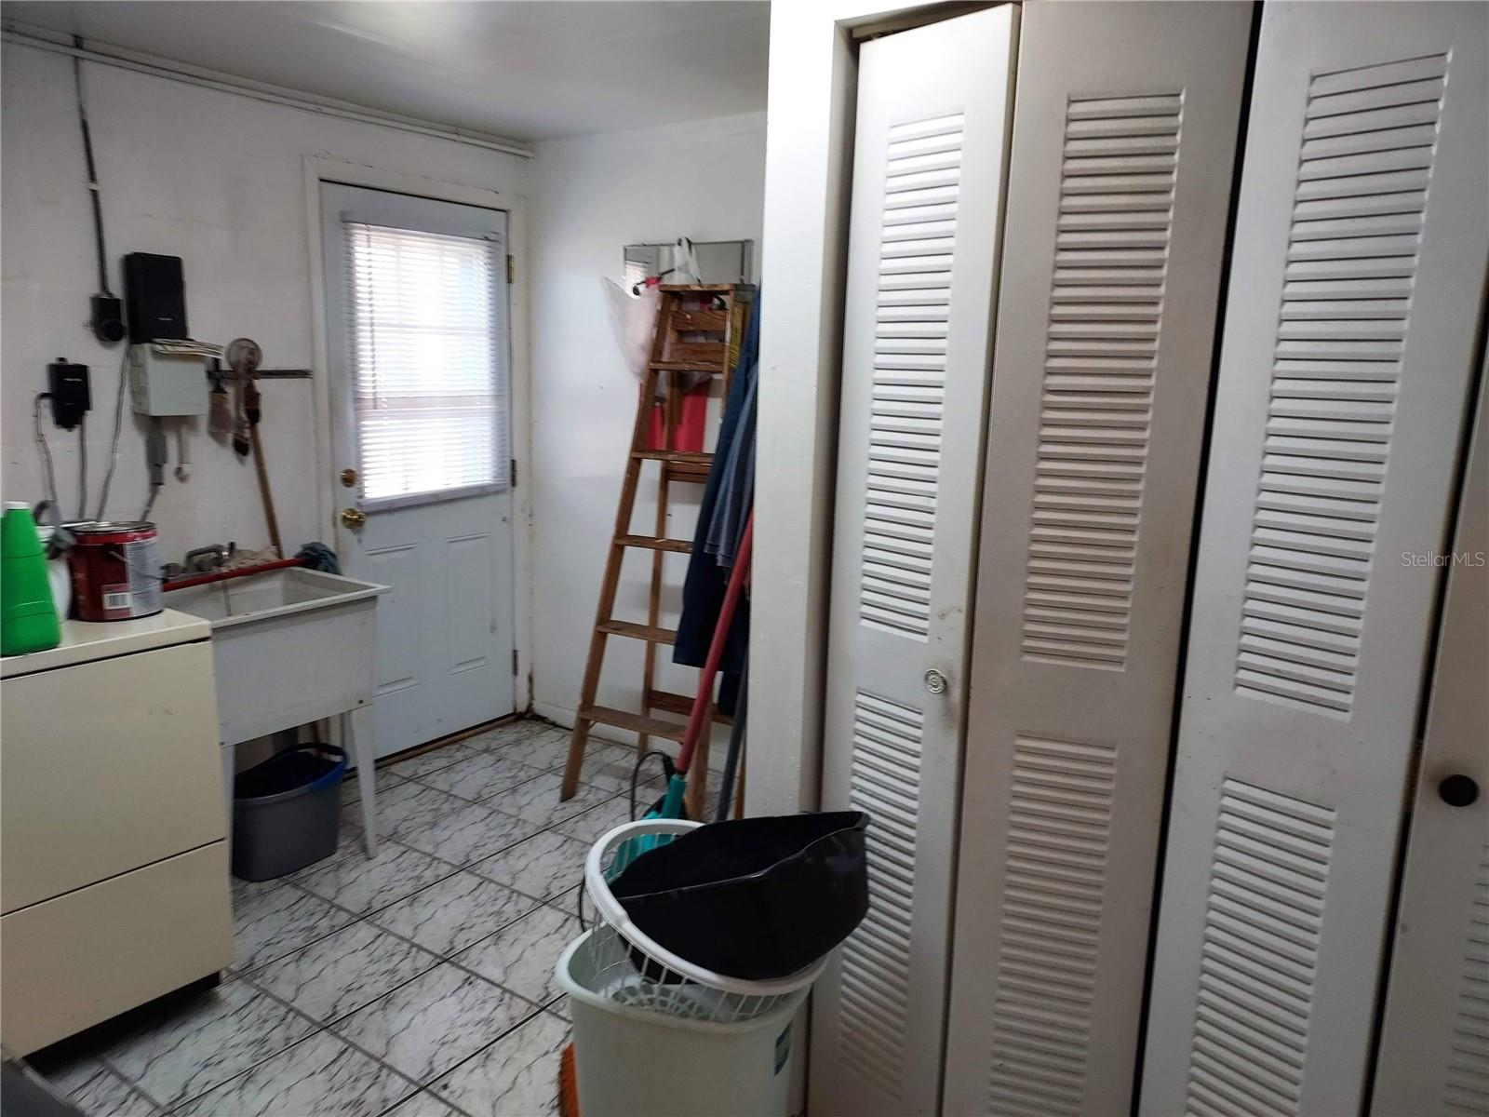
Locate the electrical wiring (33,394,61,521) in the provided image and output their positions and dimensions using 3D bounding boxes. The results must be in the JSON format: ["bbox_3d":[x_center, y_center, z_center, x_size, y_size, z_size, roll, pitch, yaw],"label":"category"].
[{"bbox_3d":[-1.861,-0.265,2.753,0.030,0.350,0.075,8,12,33],"label":"electrical wiring"}]

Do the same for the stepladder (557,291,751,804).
[{"bbox_3d":[-0.207,-0.016,3.400,0.620,1.717,0.520,7,12,29],"label":"stepladder"}]

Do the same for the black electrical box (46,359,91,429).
[{"bbox_3d":[-1.821,-0.443,2.794,0.060,0.180,0.070,9,13,34],"label":"black electrical box"}]

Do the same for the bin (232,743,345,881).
[{"bbox_3d":[-1.348,0.748,3.003,0.260,0.285,0.340,8,12,33],"label":"bin"}]

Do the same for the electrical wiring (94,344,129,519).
[{"bbox_3d":[-1.760,-0.352,2.884,0.030,0.485,0.130,8,12,33],"label":"electrical wiring"}]

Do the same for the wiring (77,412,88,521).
[{"bbox_3d":[-1.812,-0.250,2.835,0.020,0.300,0.030,8,12,33],"label":"wiring"}]

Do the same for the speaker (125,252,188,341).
[{"bbox_3d":[-1.656,-0.727,2.903,0.085,0.240,0.130,8,12,33],"label":"speaker"}]

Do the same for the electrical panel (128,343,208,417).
[{"bbox_3d":[-1.647,-0.502,2.957,0.100,0.180,0.160,8,12,33],"label":"electrical panel"}]

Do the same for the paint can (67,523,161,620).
[{"bbox_3d":[-1.392,0.026,2.295,0.168,0.195,0.168,2,10,0],"label":"paint can"}]

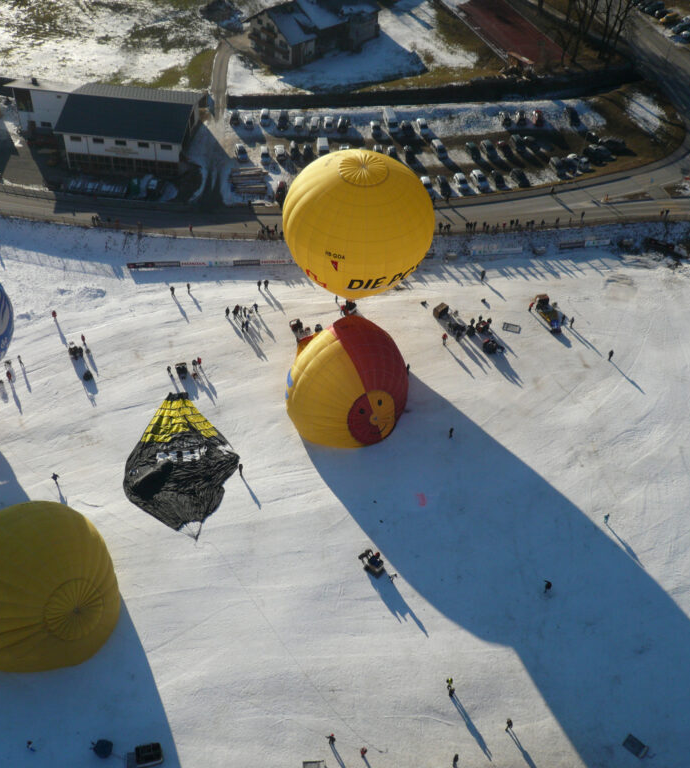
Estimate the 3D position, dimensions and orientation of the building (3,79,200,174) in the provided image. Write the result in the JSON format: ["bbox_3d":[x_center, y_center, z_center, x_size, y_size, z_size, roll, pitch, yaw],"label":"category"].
[{"bbox_3d":[-41.130,-43.100,138.220,31.900,8.600,15.900,5,42,1],"label":"building"}]

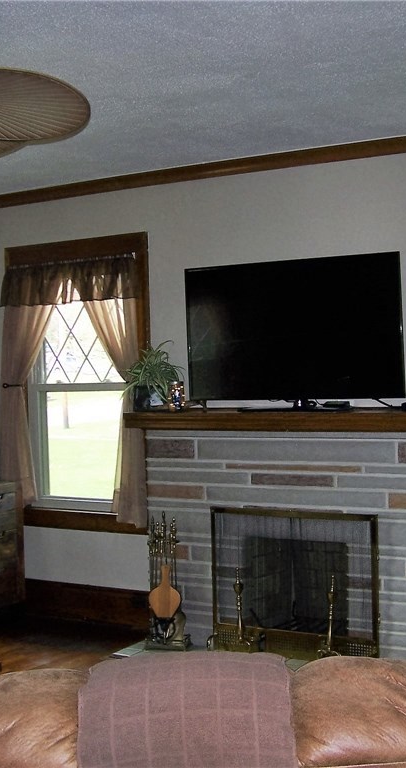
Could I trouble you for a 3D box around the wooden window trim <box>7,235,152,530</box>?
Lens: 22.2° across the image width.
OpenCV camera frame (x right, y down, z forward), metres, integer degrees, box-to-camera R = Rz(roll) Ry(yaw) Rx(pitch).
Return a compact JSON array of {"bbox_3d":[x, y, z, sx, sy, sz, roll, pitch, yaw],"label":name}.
[{"bbox_3d":[-0.735,-0.006,5.923,0.990,1.630,0.090,-1,1,31],"label":"wooden window trim"}]

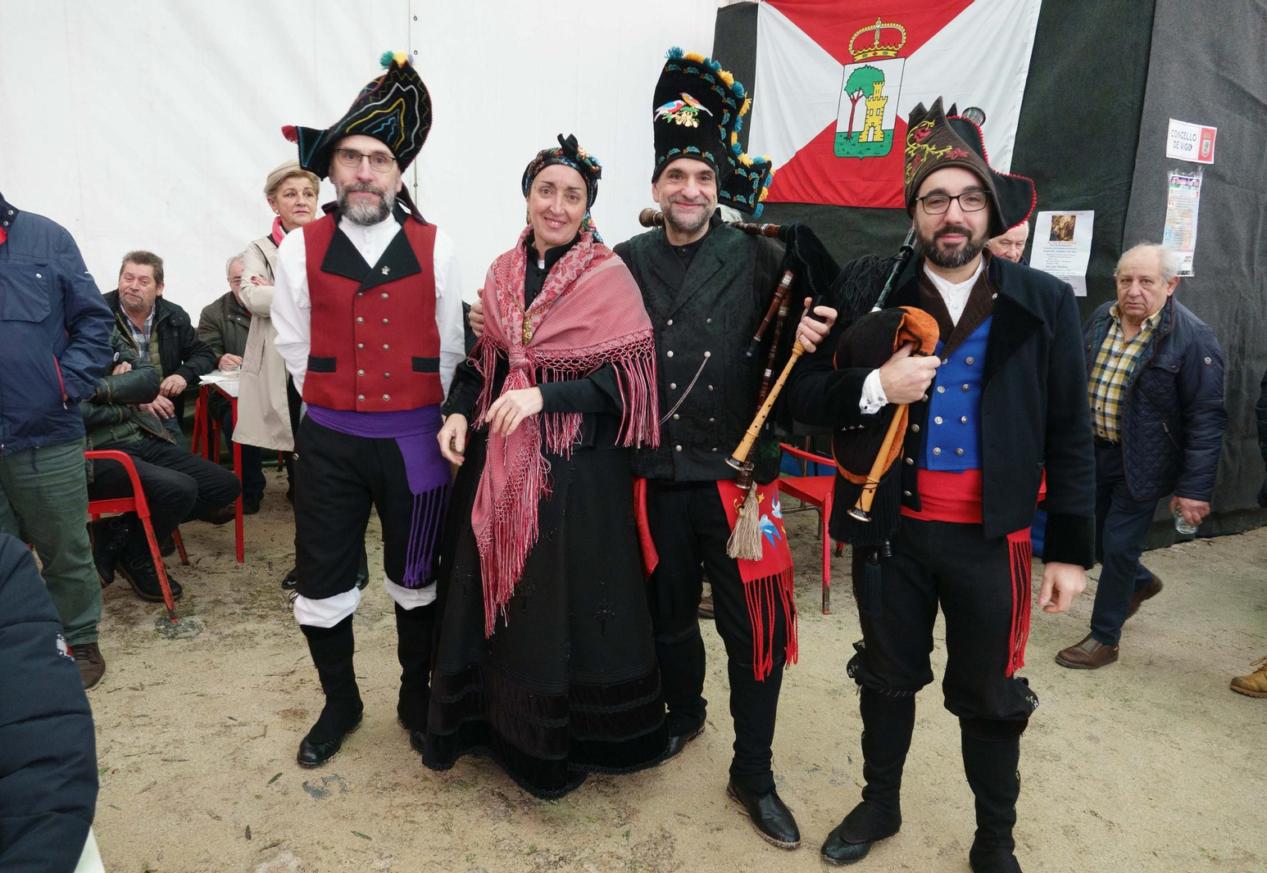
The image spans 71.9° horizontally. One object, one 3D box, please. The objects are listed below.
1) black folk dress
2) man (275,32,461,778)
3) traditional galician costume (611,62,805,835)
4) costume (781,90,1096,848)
[{"bbox_3d":[-0.194,0.183,2.367,0.620,1.410,0.540,3,13,7],"label":"black folk dress"},{"bbox_3d":[-0.675,-0.025,2.292,0.510,1.850,0.380,-1,13,-11],"label":"man"},{"bbox_3d":[0.190,0.004,2.264,0.680,1.890,0.560,1,11,-3],"label":"traditional galician costume"},{"bbox_3d":[0.672,0.137,1.963,0.620,1.730,0.460,5,13,16],"label":"costume"}]

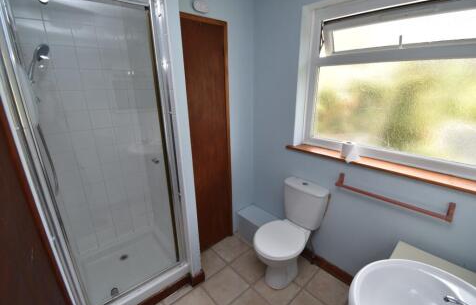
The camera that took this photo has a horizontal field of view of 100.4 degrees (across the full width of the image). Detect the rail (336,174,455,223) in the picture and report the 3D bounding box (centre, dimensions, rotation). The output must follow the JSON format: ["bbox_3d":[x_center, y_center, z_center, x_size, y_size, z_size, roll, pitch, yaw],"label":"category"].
[{"bbox_3d":[0.950,0.264,1.279,0.072,0.092,0.603,-15,23,-38],"label":"rail"}]

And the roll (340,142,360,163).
[{"bbox_3d":[0.830,-0.009,1.460,0.106,0.105,0.106,-15,23,-38],"label":"roll"}]

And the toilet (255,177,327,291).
[{"bbox_3d":[0.395,0.701,1.650,0.615,0.782,0.371,-15,23,-38],"label":"toilet"}]

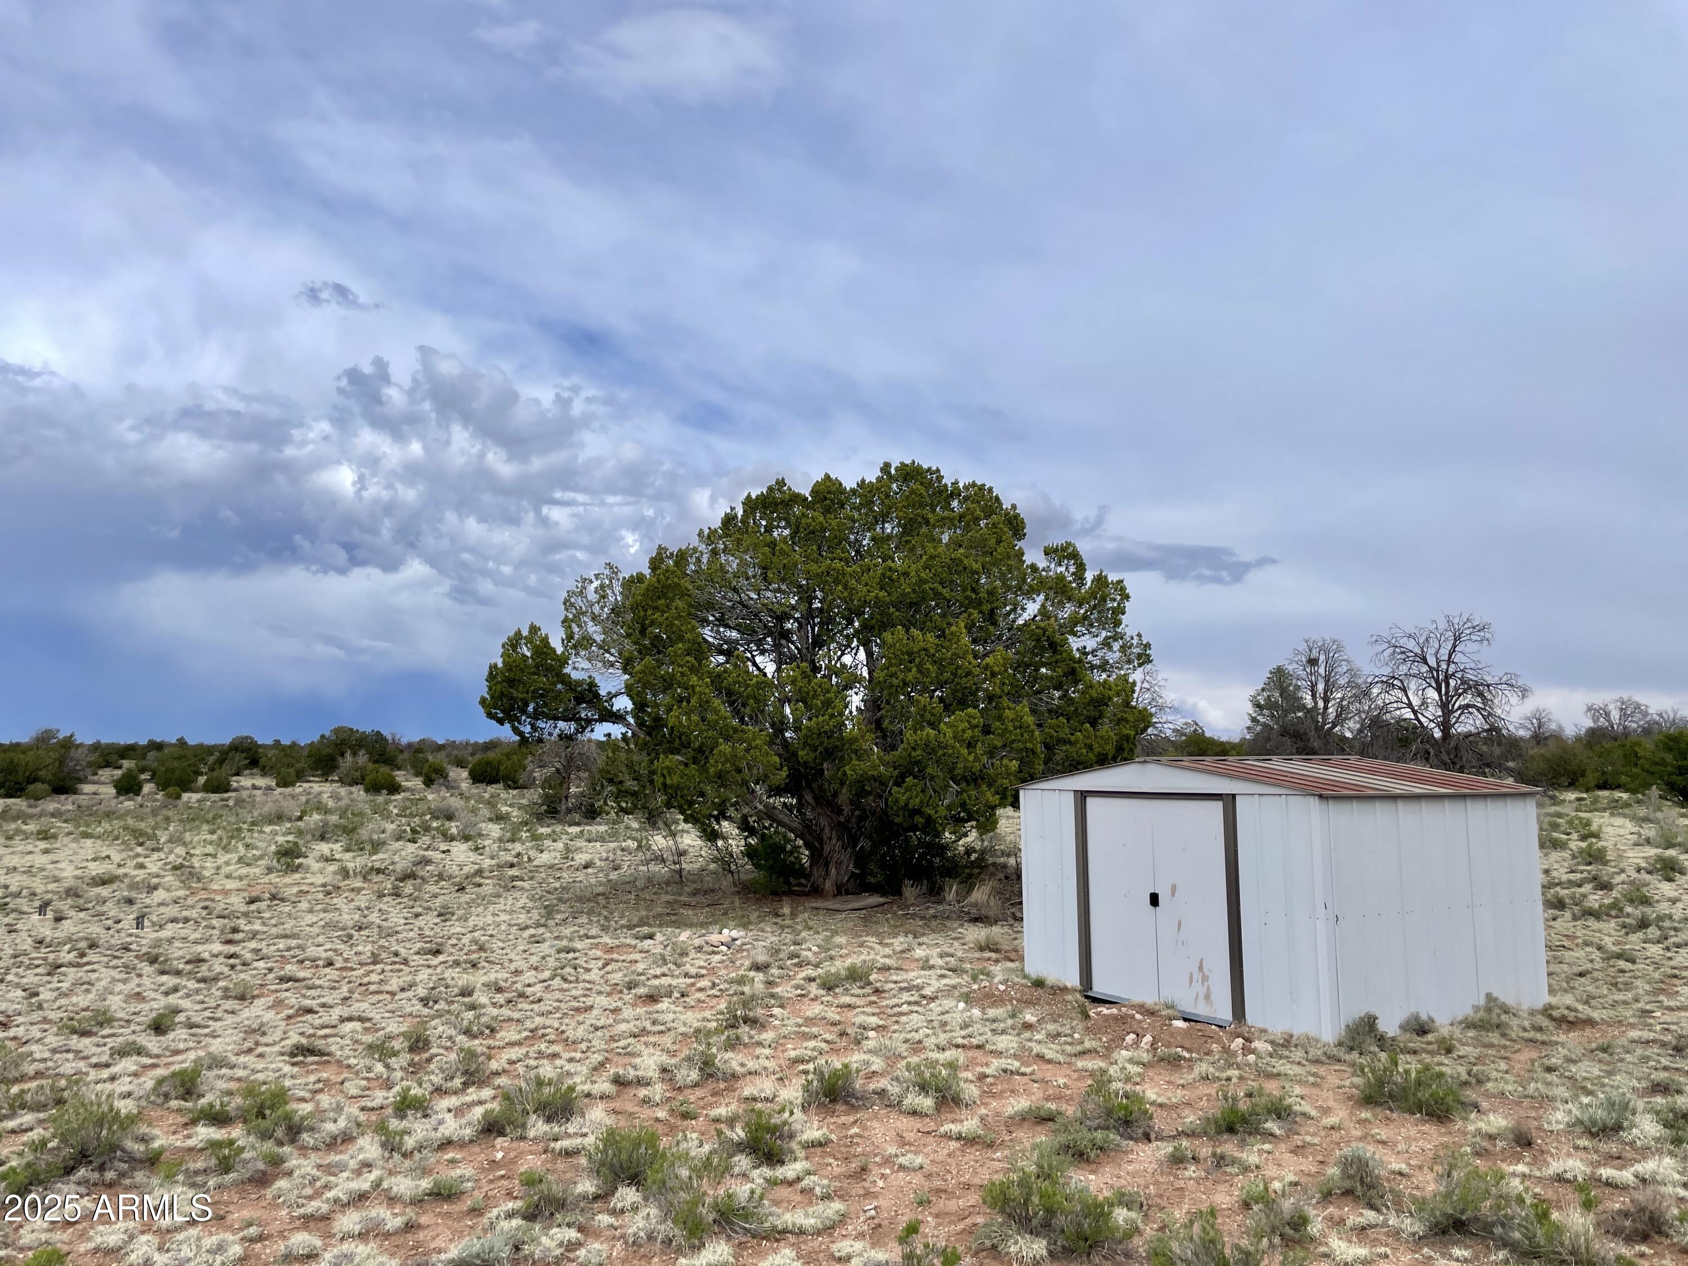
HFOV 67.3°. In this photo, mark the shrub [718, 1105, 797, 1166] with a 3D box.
[{"bbox_3d":[-0.372,2.149,5.468,0.334,0.228,0.300,0,-6,-4],"label":"shrub"}]

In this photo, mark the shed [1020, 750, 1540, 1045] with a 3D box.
[{"bbox_3d":[3.248,1.852,9.843,2.374,1.791,3.135,4,-7,-30],"label":"shed"}]

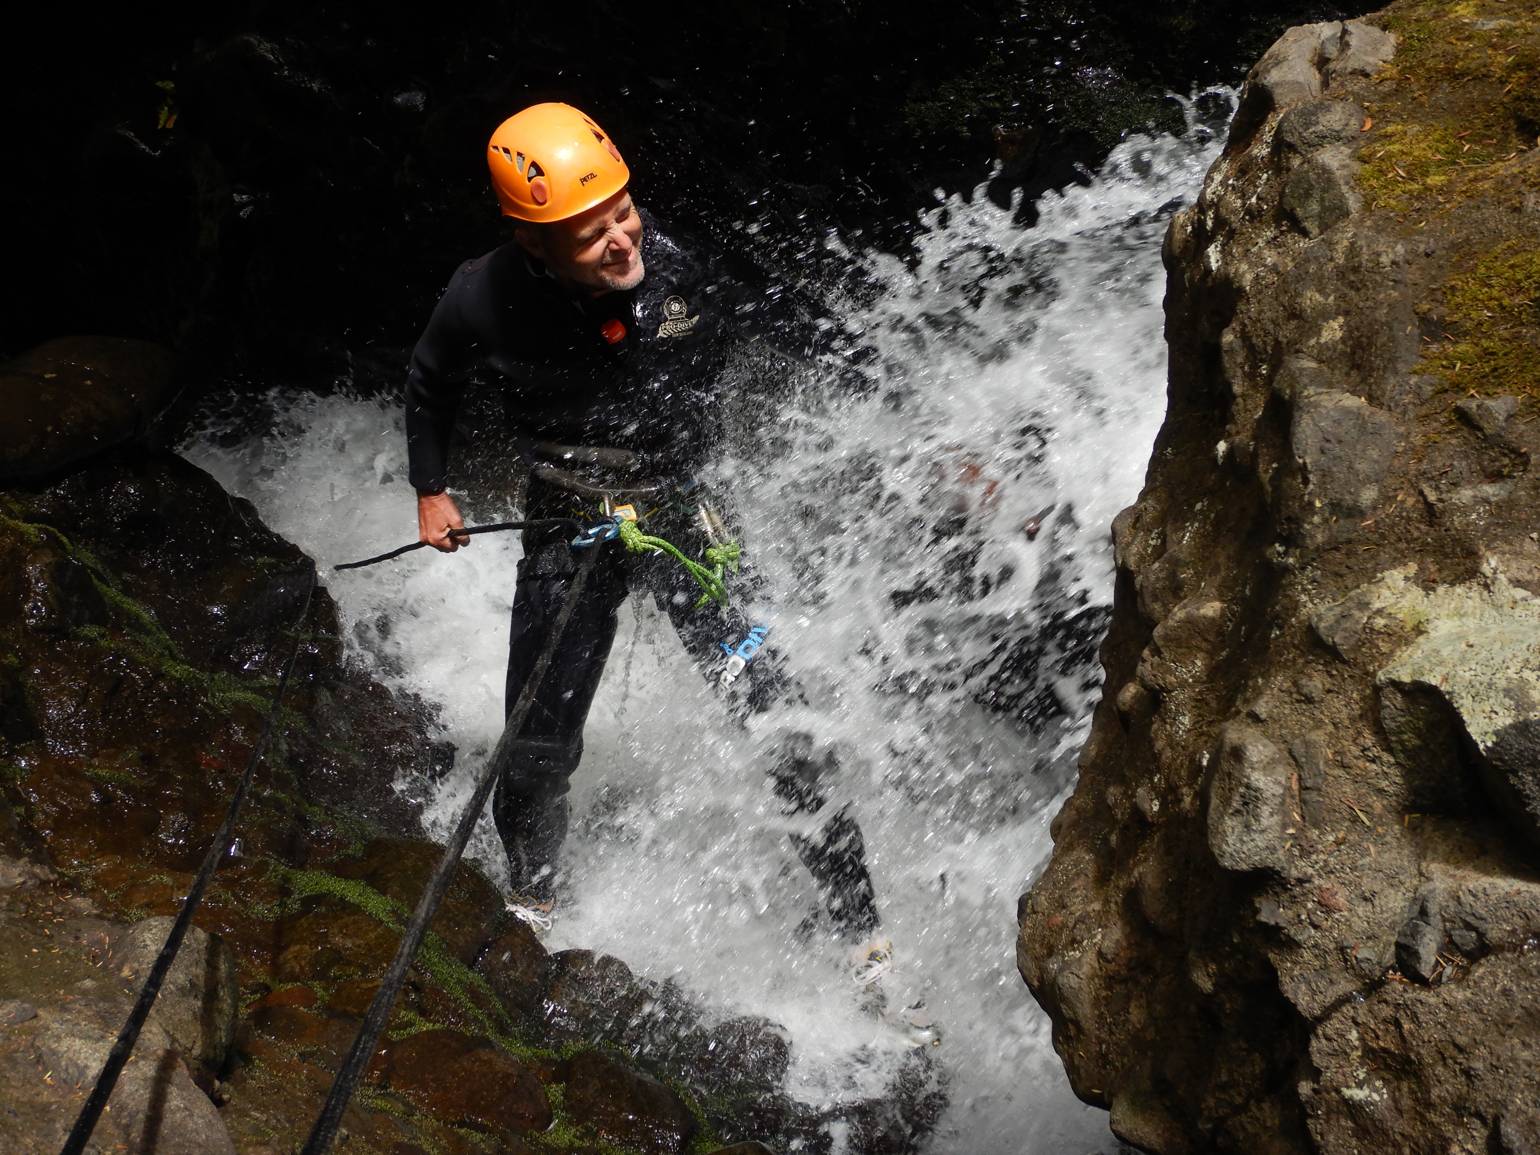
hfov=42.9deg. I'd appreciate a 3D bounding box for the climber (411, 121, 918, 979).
[{"bbox_3d":[-0.145,0.020,3.500,0.900,1.700,0.600,-14,33,-11],"label":"climber"}]

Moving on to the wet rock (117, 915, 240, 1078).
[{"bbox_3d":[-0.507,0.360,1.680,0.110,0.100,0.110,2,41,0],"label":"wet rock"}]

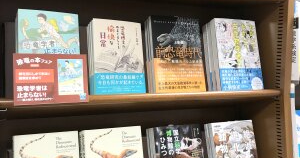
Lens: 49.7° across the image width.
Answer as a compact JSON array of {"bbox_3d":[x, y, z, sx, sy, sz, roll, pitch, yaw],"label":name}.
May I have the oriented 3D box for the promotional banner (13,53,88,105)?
[{"bbox_3d":[-0.204,-0.001,0.674,0.148,0.105,0.004,-1,-9,-25],"label":"promotional banner"}]

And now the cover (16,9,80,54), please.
[{"bbox_3d":[-0.218,-0.055,0.705,0.127,0.186,0.020,-1,-11,-23],"label":"cover"}]

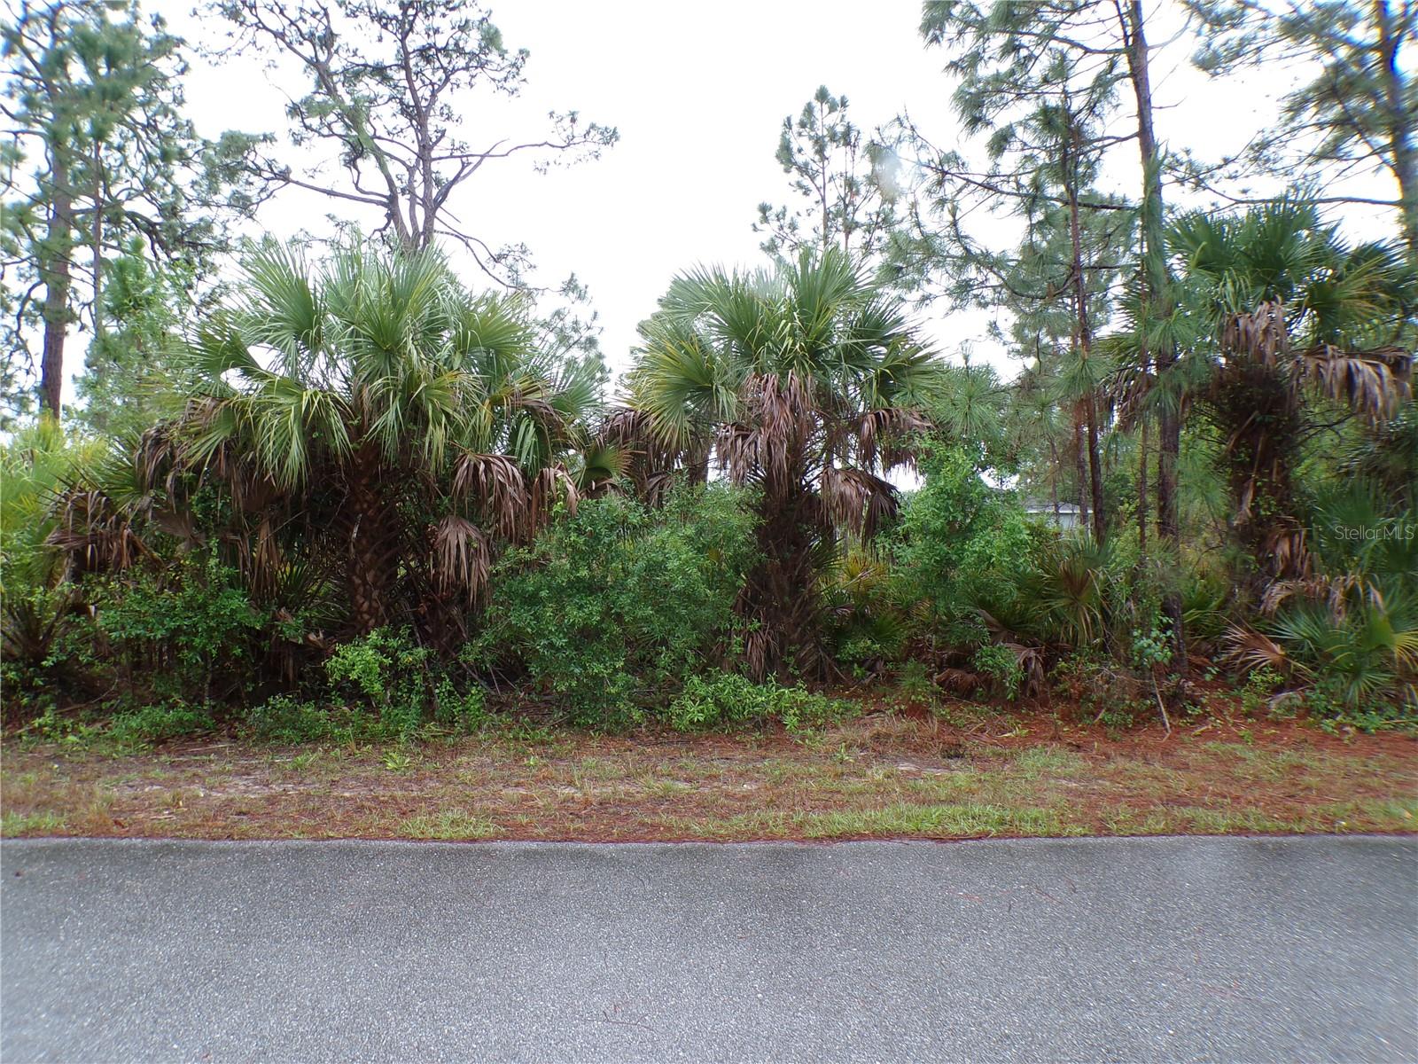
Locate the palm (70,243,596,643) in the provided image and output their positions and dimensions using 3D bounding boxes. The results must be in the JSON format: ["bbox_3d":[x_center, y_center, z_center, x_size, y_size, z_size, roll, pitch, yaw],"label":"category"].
[{"bbox_3d":[-3.967,-0.861,10.400,5.300,4.350,4.000,0,0,0],"label":"palm"}]

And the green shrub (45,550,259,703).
[{"bbox_3d":[-5.347,0.915,9.500,2.050,1.450,1.300,0,0,0],"label":"green shrub"}]

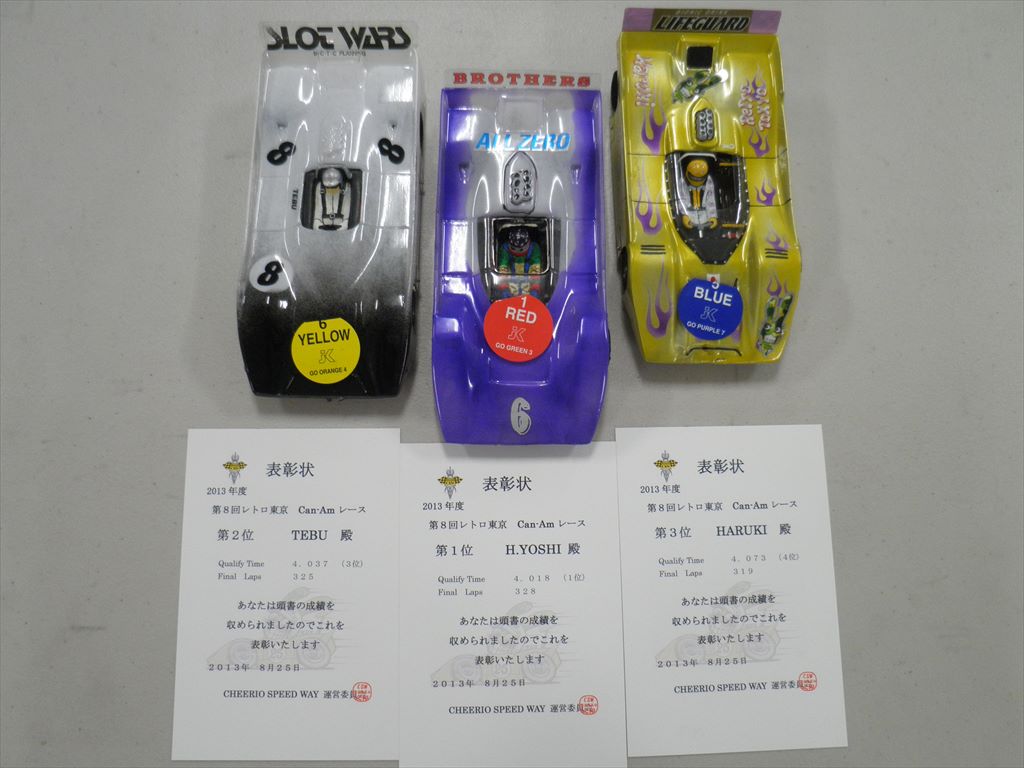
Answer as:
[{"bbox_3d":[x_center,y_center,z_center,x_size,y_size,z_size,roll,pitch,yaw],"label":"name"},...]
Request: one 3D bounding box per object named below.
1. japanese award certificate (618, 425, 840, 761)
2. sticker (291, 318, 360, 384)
[{"bbox_3d":[0.101,0.093,0.385,0.100,0.001,0.148,-1,82,-2],"label":"japanese award certificate"},{"bbox_3d":[-0.086,-0.015,0.382,0.032,0.001,0.031,-7,96,0],"label":"sticker"}]

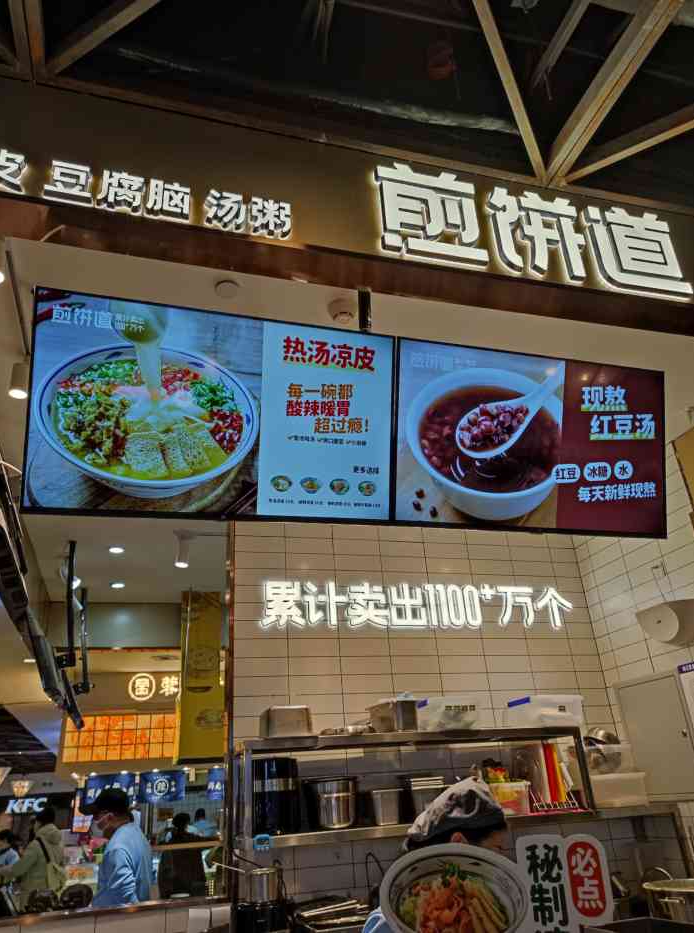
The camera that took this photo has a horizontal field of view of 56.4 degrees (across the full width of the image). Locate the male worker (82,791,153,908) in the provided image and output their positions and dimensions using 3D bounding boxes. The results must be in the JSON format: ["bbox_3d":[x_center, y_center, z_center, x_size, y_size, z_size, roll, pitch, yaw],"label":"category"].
[{"bbox_3d":[-1.433,2.849,3.808,0.420,1.710,0.500,-1,-27,-6],"label":"male worker"}]

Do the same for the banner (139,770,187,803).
[{"bbox_3d":[-3.130,5.457,11.000,0.750,0.450,0.030,4,-28,-16],"label":"banner"}]

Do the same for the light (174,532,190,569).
[{"bbox_3d":[-1.134,0.567,4.436,0.092,0.230,0.092,4,-28,-16],"label":"light"}]

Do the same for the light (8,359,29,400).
[{"bbox_3d":[-1.277,-0.339,2.521,0.072,0.165,0.072,4,-28,-16],"label":"light"}]

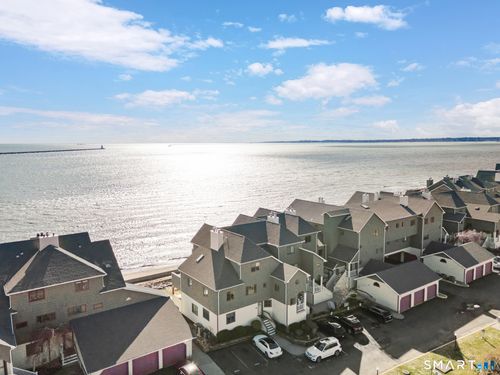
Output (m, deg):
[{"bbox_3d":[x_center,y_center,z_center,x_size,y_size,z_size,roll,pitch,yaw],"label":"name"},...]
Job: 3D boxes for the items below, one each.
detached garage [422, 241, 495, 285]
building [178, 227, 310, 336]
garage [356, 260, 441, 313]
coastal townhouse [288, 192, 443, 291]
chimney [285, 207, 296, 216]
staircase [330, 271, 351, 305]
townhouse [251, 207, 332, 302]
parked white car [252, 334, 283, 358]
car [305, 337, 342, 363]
[{"bbox_3d":[40.309,14.077,67.421,11.190,5.011,8.174,-5,9,-35],"label":"detached garage"},{"bbox_3d":[-1.818,12.570,52.659,13.137,12.066,17.126,-5,9,-35],"label":"building"},{"bbox_3d":[24.226,15.537,57.343,10.996,4.817,8.174,-5,9,-35],"label":"garage"},{"bbox_3d":[26.524,8.868,79.273,31.138,12.358,20.921,-5,9,-35],"label":"coastal townhouse"},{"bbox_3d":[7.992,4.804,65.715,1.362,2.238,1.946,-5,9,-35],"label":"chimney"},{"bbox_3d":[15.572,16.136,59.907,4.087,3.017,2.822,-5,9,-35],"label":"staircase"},{"bbox_3d":[6.979,11.323,62.025,12.163,12.066,16.834,-5,9,-35],"label":"townhouse"},{"bbox_3d":[2.199,19.247,42.450,1.850,1.440,4.600,-5,9,-33],"label":"parked white car"},{"bbox_3d":[8.767,19.269,41.277,4.550,1.670,1.850,-4,8,-28],"label":"car"}]

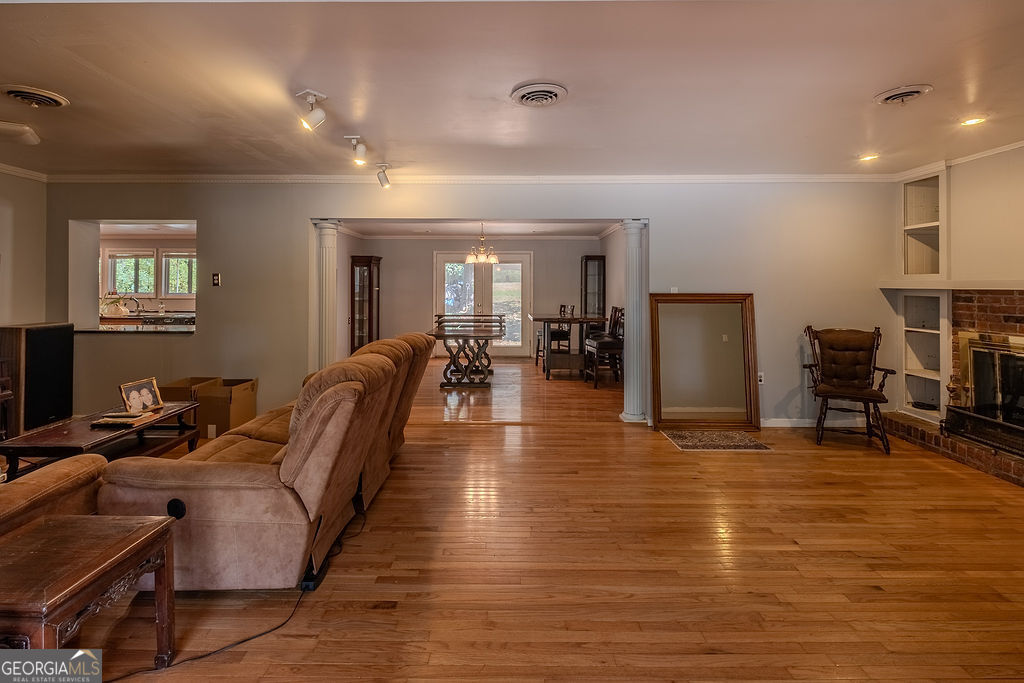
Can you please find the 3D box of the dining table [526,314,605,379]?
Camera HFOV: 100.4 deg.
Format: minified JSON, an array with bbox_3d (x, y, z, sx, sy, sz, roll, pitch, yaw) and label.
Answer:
[{"bbox_3d":[0.832,0.071,6.550,1.070,0.915,1.050,0,4,0],"label":"dining table"}]

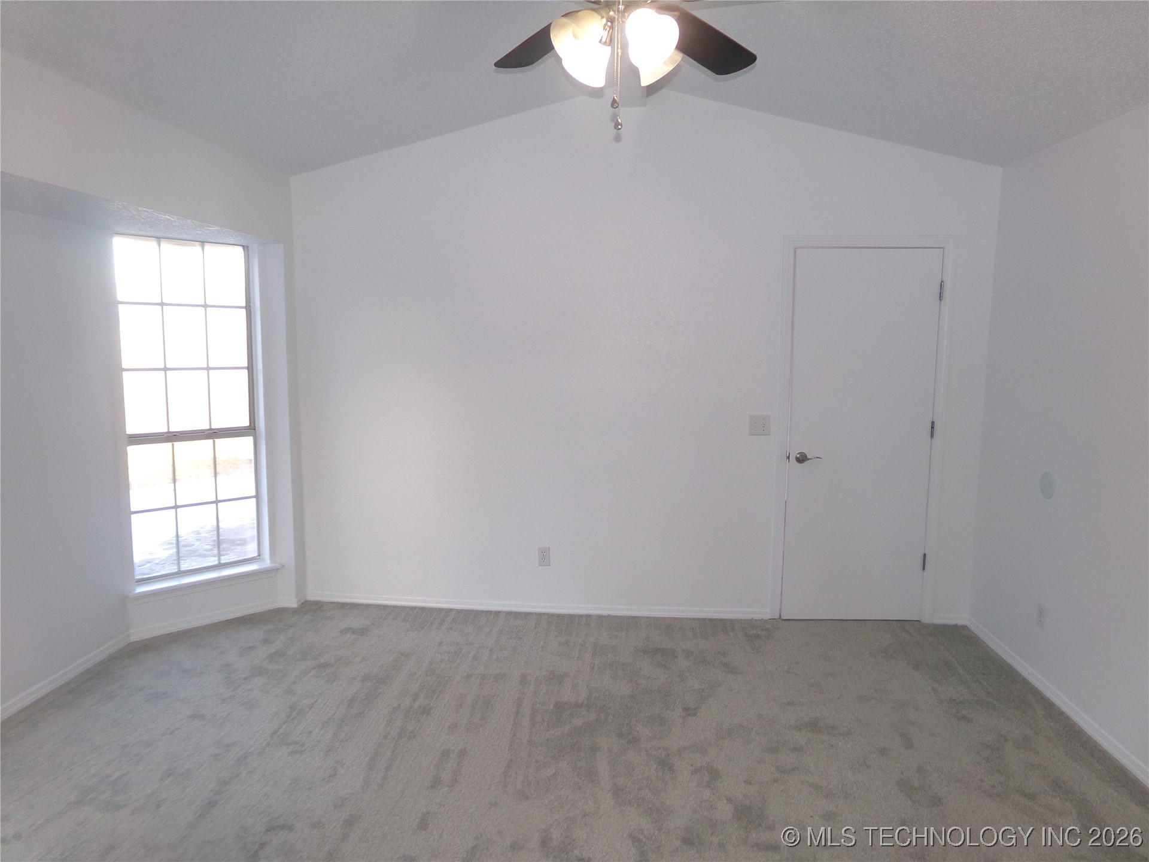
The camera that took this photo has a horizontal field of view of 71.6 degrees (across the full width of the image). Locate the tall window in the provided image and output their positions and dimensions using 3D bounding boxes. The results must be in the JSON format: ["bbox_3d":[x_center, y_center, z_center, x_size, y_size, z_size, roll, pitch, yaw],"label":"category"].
[{"bbox_3d":[-2.066,-0.118,4.304,0.676,1.777,0.060,-6,10,-42],"label":"tall window"}]

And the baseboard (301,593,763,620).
[{"bbox_3d":[-0.246,1.010,4.614,2.703,0.057,0.015,1,7,5],"label":"baseboard"}]

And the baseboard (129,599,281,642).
[{"bbox_3d":[-2.012,1.031,4.369,0.767,0.057,0.015,-6,10,-42],"label":"baseboard"}]

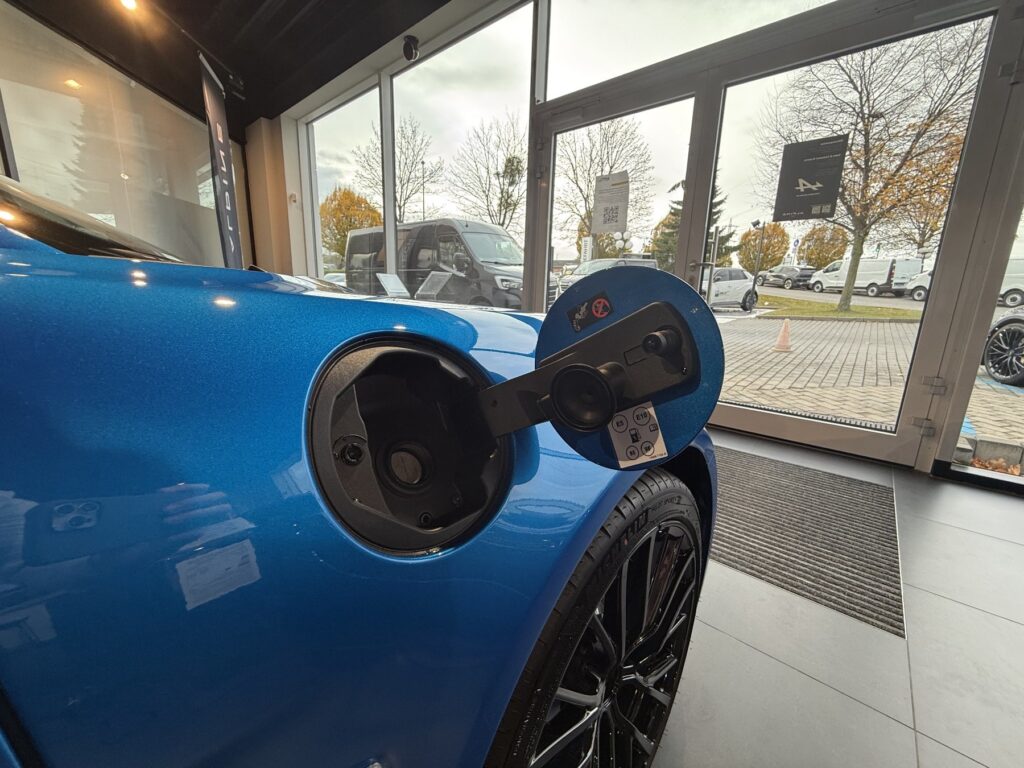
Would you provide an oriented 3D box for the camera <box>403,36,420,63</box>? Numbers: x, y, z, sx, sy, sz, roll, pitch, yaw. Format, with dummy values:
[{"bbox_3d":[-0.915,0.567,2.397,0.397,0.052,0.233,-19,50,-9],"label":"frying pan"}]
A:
[{"bbox_3d":[-0.998,-3.320,4.117,0.130,0.165,0.130,9,14,28],"label":"camera"}]

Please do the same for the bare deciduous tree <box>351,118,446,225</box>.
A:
[{"bbox_3d":[-6.131,-9.754,23.005,5.100,9.350,5.100,-1,13,-14],"label":"bare deciduous tree"}]

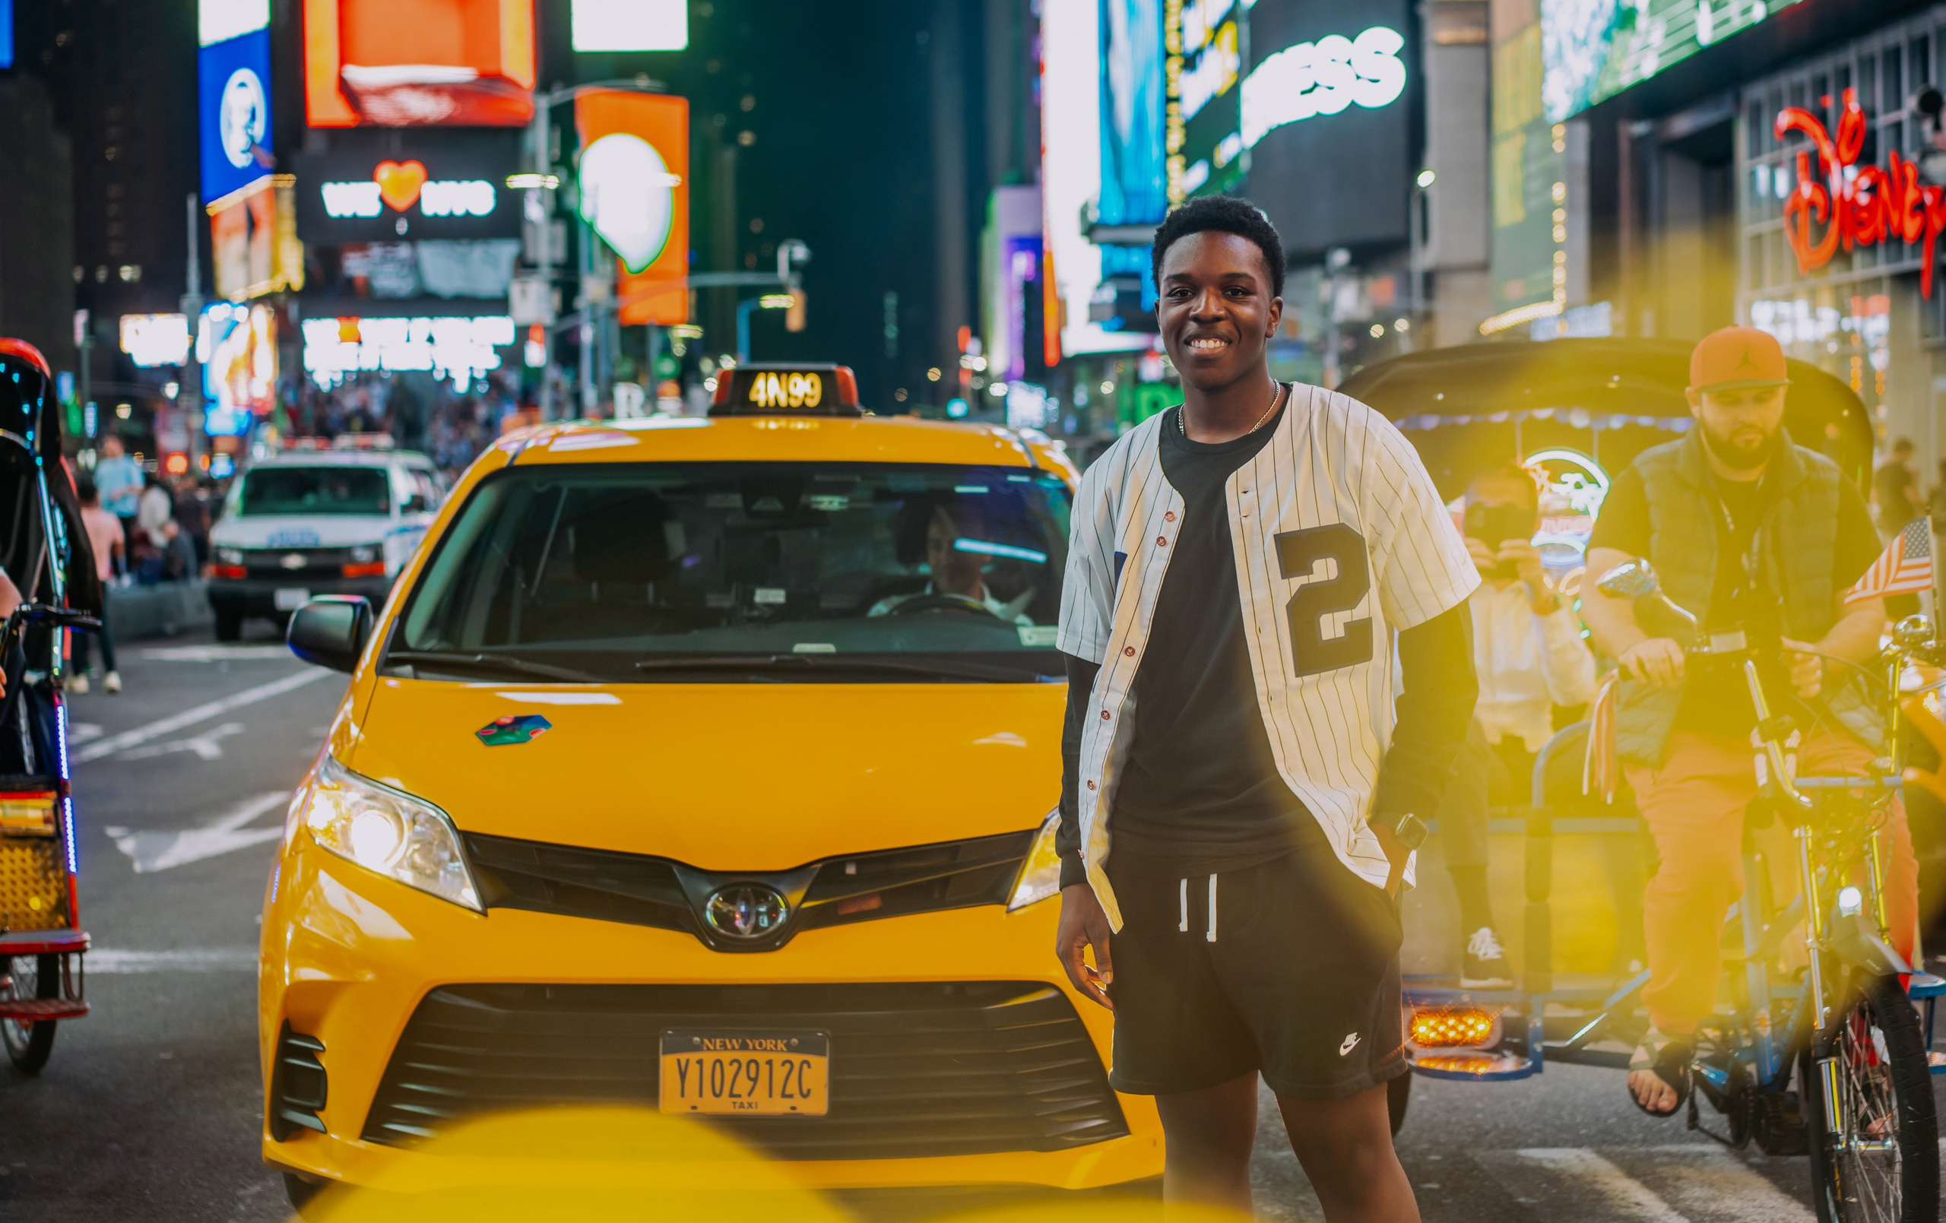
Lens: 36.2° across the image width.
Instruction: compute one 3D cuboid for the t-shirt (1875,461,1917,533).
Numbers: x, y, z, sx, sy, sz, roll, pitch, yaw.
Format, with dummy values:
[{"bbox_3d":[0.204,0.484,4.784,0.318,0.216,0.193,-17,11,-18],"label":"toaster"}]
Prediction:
[{"bbox_3d":[7.543,-0.938,24.300,0.260,0.620,0.430,-2,2,-37],"label":"t-shirt"}]

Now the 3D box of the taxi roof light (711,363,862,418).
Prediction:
[{"bbox_3d":[-0.493,-0.583,7.840,0.400,0.150,0.170,0,2,-2],"label":"taxi roof light"}]

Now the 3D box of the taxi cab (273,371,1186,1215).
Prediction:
[{"bbox_3d":[-0.497,0.298,7.863,2.130,1.895,5.090,0,2,-2],"label":"taxi cab"}]

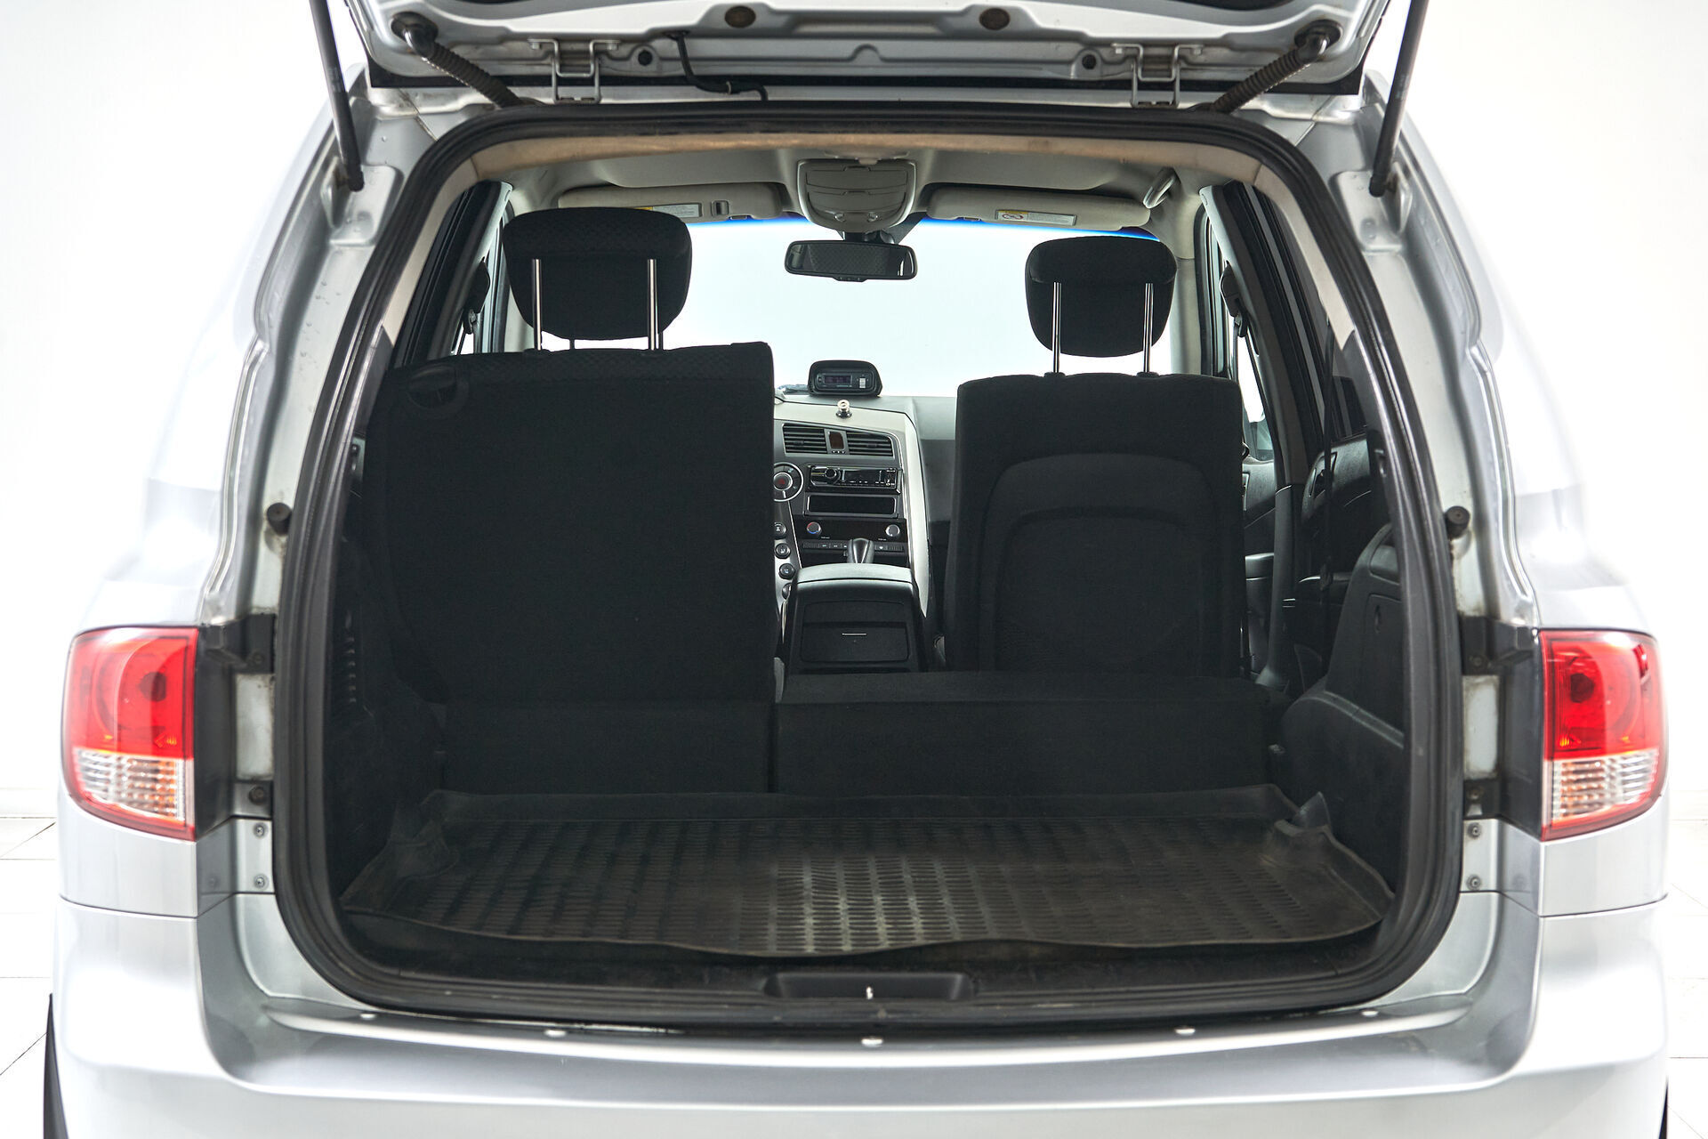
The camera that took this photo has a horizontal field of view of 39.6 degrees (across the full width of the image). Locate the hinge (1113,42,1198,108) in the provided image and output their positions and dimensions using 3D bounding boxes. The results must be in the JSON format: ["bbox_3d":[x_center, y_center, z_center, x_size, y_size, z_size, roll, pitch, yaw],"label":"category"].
[{"bbox_3d":[0.302,-0.493,2.370,0.086,0.066,0.070,0,6,-1],"label":"hinge"}]

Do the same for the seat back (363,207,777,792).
[{"bbox_3d":[-0.358,-0.088,3.033,0.510,0.730,0.230,0,16,-1],"label":"seat back"}]

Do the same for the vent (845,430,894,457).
[{"bbox_3d":[0.033,-0.263,4.950,0.102,0.058,0.035,0,-9,-1],"label":"vent"}]

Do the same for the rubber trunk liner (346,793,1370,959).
[{"bbox_3d":[0.006,0.326,2.680,1.070,0.065,0.750,0,6,-1],"label":"rubber trunk liner"}]

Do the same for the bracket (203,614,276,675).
[{"bbox_3d":[-0.549,0.067,2.120,0.060,0.055,0.070,0,6,-1],"label":"bracket"}]

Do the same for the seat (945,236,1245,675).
[{"bbox_3d":[0.392,-0.143,3.939,0.480,0.790,0.260,0,20,-1],"label":"seat"}]

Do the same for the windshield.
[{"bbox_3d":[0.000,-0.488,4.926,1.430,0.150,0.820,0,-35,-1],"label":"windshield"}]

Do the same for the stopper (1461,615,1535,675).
[{"bbox_3d":[0.575,0.067,2.120,0.060,0.055,0.070,0,6,-1],"label":"stopper"}]

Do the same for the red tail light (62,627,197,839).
[{"bbox_3d":[-0.642,0.149,2.104,0.155,0.185,0.160,0,6,-1],"label":"red tail light"}]

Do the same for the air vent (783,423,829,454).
[{"bbox_3d":[-0.102,-0.273,4.950,0.094,0.059,0.035,0,-9,-1],"label":"air vent"}]

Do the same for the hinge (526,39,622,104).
[{"bbox_3d":[-0.280,-0.499,2.370,0.091,0.066,0.070,0,6,-1],"label":"hinge"}]

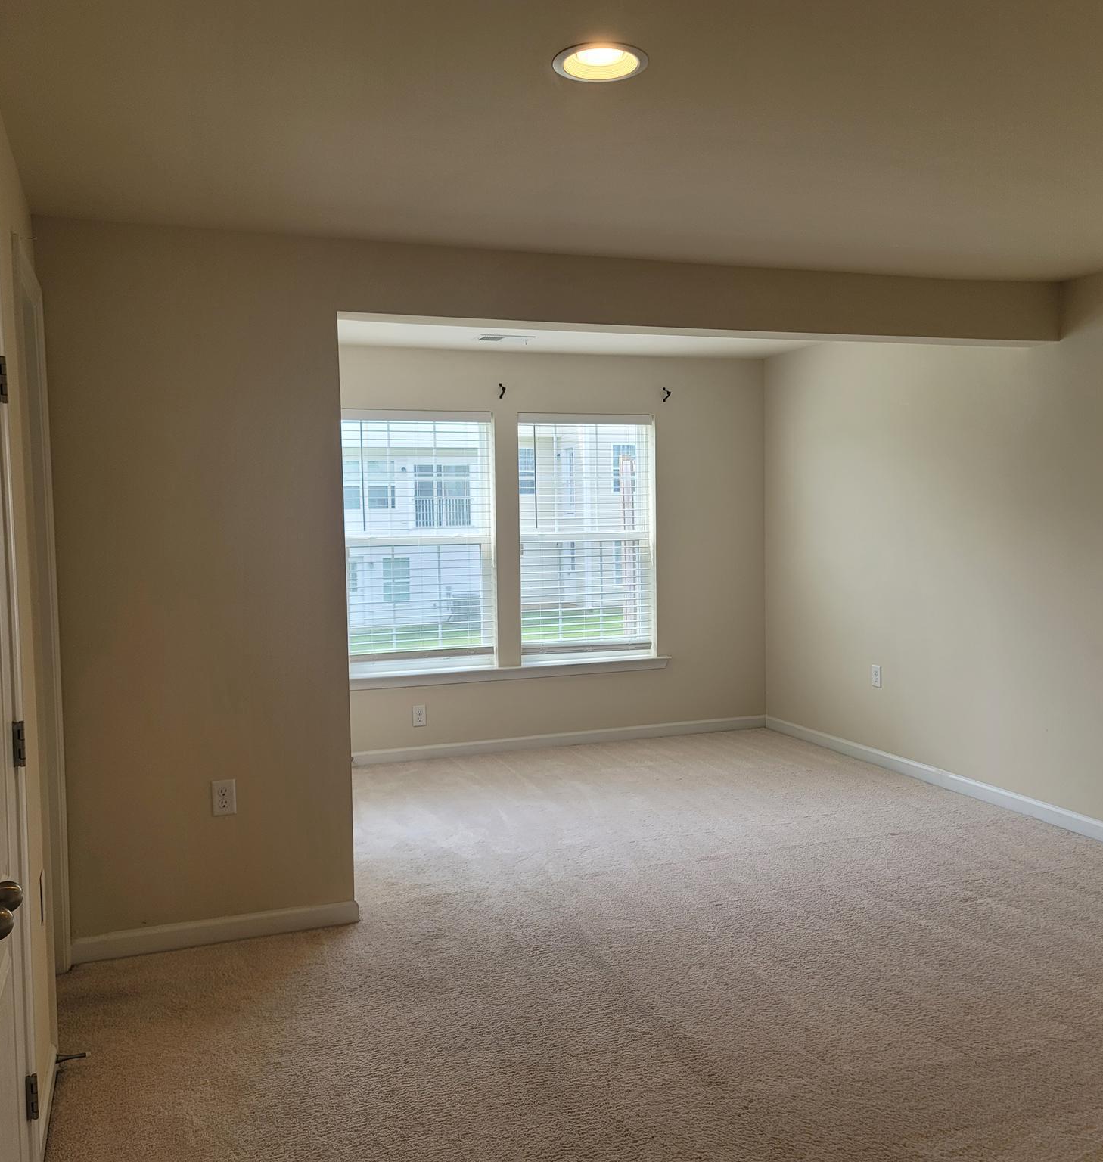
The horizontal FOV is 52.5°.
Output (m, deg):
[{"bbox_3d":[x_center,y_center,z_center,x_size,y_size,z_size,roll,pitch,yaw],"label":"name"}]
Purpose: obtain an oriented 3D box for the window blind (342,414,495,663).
[{"bbox_3d":[-0.780,-0.225,6.573,0.901,1.512,0.100,-2,4,-20],"label":"window blind"}]

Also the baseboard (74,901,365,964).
[{"bbox_3d":[-1.131,1.194,3.830,0.944,0.077,0.015,-2,4,-20],"label":"baseboard"}]

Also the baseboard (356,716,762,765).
[{"bbox_3d":[0.037,0.985,6.871,2.935,0.077,0.015,-2,4,-20],"label":"baseboard"}]

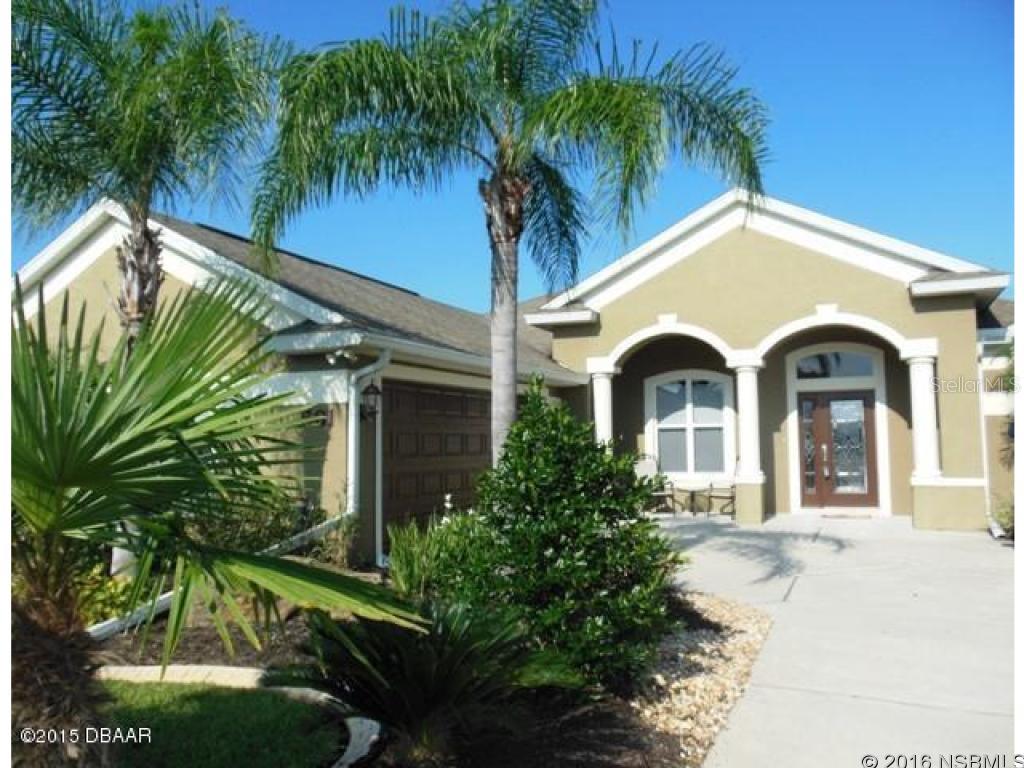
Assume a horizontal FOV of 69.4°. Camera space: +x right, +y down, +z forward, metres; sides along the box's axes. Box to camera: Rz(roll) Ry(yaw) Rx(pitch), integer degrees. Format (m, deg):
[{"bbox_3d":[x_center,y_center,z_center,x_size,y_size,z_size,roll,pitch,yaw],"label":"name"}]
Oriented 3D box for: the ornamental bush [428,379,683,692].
[{"bbox_3d":[0.292,0.913,4.851,1.600,1.895,1.450,-1,-4,0],"label":"ornamental bush"}]

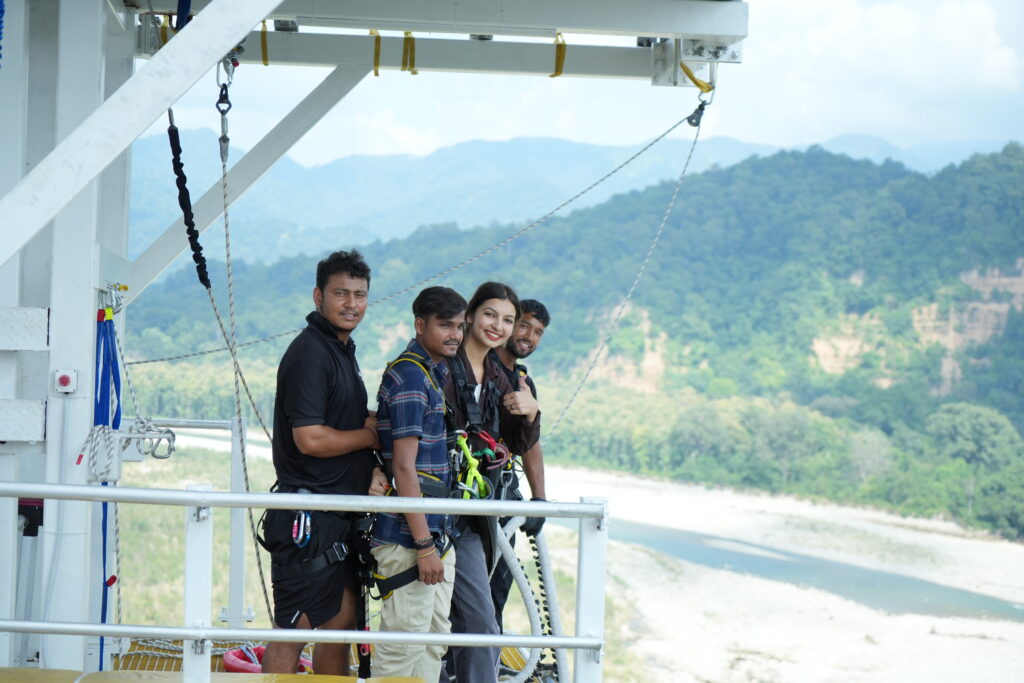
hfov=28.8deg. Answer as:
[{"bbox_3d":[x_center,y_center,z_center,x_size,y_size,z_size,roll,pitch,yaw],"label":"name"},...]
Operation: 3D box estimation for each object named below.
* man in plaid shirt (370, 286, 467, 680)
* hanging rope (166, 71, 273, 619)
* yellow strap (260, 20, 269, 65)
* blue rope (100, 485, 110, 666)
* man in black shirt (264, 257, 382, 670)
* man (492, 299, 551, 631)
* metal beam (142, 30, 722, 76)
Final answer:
[{"bbox_3d":[-0.324,0.641,6.750,0.340,1.660,0.480,3,1,25],"label":"man in plaid shirt"},{"bbox_3d":[-1.131,0.012,7.700,0.420,2.150,0.300,2,1,-2],"label":"hanging rope"},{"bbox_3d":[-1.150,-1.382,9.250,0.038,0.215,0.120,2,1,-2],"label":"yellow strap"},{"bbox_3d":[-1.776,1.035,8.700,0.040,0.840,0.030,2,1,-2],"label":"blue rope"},{"bbox_3d":[-0.581,0.588,6.100,0.380,1.740,0.520,2,1,18],"label":"man in black shirt"},{"bbox_3d":[-0.014,0.657,7.700,0.360,1.640,0.500,3,1,32],"label":"man"},{"bbox_3d":[-0.372,-1.349,9.330,2.720,0.145,0.145,2,1,-2],"label":"metal beam"}]

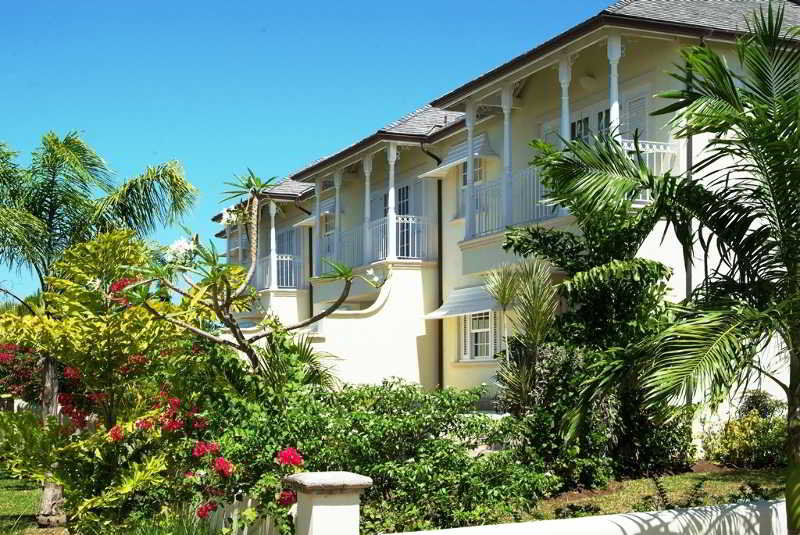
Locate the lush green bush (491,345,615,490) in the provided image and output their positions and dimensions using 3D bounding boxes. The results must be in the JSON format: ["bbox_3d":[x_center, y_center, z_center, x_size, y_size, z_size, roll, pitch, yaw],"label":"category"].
[{"bbox_3d":[2.031,1.971,15.700,1.580,1.860,1.400,0,-5,0],"label":"lush green bush"}]

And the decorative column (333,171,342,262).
[{"bbox_3d":[-1.591,-1.190,30.222,0.170,2.700,0.170,2,-6,-22],"label":"decorative column"}]

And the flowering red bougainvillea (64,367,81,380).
[{"bbox_3d":[-4.167,1.349,15.000,0.200,0.180,0.170,0,-5,0],"label":"flowering red bougainvillea"}]

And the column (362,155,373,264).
[{"bbox_3d":[-0.748,-1.364,27.615,0.180,2.675,0.180,2,-6,-22],"label":"column"}]

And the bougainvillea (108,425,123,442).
[{"bbox_3d":[-2.534,1.479,10.500,0.130,0.160,0.130,0,-5,0],"label":"bougainvillea"}]

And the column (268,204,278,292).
[{"bbox_3d":[-3.781,-0.685,35.013,0.180,2.675,0.180,2,-6,-22],"label":"column"}]

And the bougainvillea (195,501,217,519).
[{"bbox_3d":[-1.806,2.258,11.000,0.225,0.170,0.200,1,-5,-9],"label":"bougainvillea"}]

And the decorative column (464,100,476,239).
[{"bbox_3d":[1.335,-1.831,22.534,0.180,2.675,0.180,2,-6,-22],"label":"decorative column"}]

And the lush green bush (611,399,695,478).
[{"bbox_3d":[3.778,2.494,17.500,1.180,1.150,1.100,0,-5,0],"label":"lush green bush"}]

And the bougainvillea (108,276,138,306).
[{"bbox_3d":[-2.697,0.234,11.500,0.290,0.290,0.220,0,-5,0],"label":"bougainvillea"}]

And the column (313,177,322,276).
[{"bbox_3d":[-2.222,-1.044,31.739,0.170,2.700,0.170,2,-6,-22],"label":"column"}]

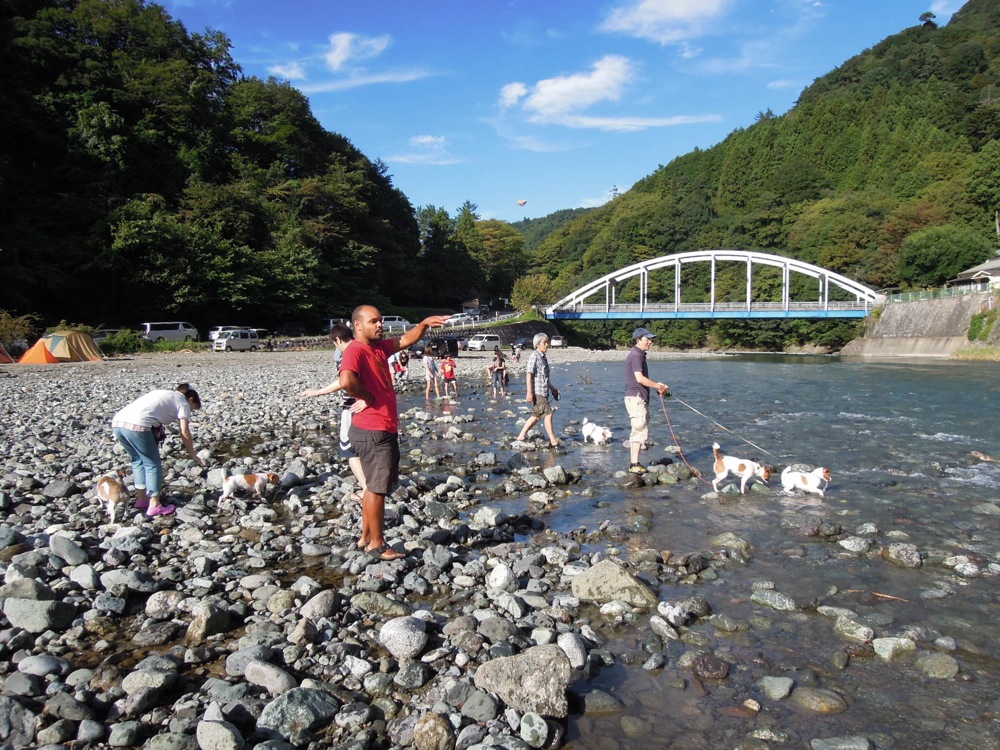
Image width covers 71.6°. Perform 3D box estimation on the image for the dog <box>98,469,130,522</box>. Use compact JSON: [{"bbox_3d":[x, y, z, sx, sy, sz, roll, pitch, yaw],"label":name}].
[{"bbox_3d":[-3.233,1.021,5.800,0.220,0.370,0.440,-1,3,-22],"label":"dog"}]

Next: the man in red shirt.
[{"bbox_3d":[-0.771,0.405,4.970,0.550,1.770,0.660,2,3,35],"label":"man in red shirt"}]

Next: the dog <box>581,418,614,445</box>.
[{"bbox_3d":[1.470,0.848,10.400,0.500,0.380,0.190,3,4,44],"label":"dog"}]

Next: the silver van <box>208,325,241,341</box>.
[{"bbox_3d":[-30.652,-4.615,79.000,1.720,1.800,4.600,2,3,30],"label":"silver van"}]

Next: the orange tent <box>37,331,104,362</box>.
[{"bbox_3d":[-26.856,-1.768,43.000,2.850,1.900,2.750,1,3,13],"label":"orange tent"}]

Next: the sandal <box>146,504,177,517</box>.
[{"bbox_3d":[-2.991,1.196,6.120,0.240,0.100,0.100,-2,3,-33],"label":"sandal"}]

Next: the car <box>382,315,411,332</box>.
[{"bbox_3d":[-13.553,-6.425,87.000,1.700,1.950,4.700,3,4,45],"label":"car"}]

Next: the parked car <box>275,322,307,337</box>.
[{"bbox_3d":[-25.081,-5.375,83.000,1.660,1.750,4.200,2,3,32],"label":"parked car"}]

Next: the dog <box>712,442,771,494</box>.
[{"bbox_3d":[2.525,0.973,7.250,0.580,0.520,0.200,1,3,15],"label":"dog"}]

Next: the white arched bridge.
[{"bbox_3d":[28.753,-12.157,94.700,44.000,9.100,6.200,1,3,18],"label":"white arched bridge"}]

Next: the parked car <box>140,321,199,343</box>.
[{"bbox_3d":[-31.843,-4.069,67.000,1.690,1.980,4.700,2,3,37],"label":"parked car"}]

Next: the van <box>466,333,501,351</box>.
[{"bbox_3d":[-1.962,-3.773,80.000,1.700,1.860,4.600,2,4,31],"label":"van"}]

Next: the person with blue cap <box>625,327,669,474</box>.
[{"bbox_3d":[1.733,0.308,8.200,0.500,1.730,0.500,1,3,12],"label":"person with blue cap"}]

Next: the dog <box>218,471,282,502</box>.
[{"bbox_3d":[-2.254,1.023,6.250,0.530,0.310,0.180,-1,3,-26],"label":"dog"}]

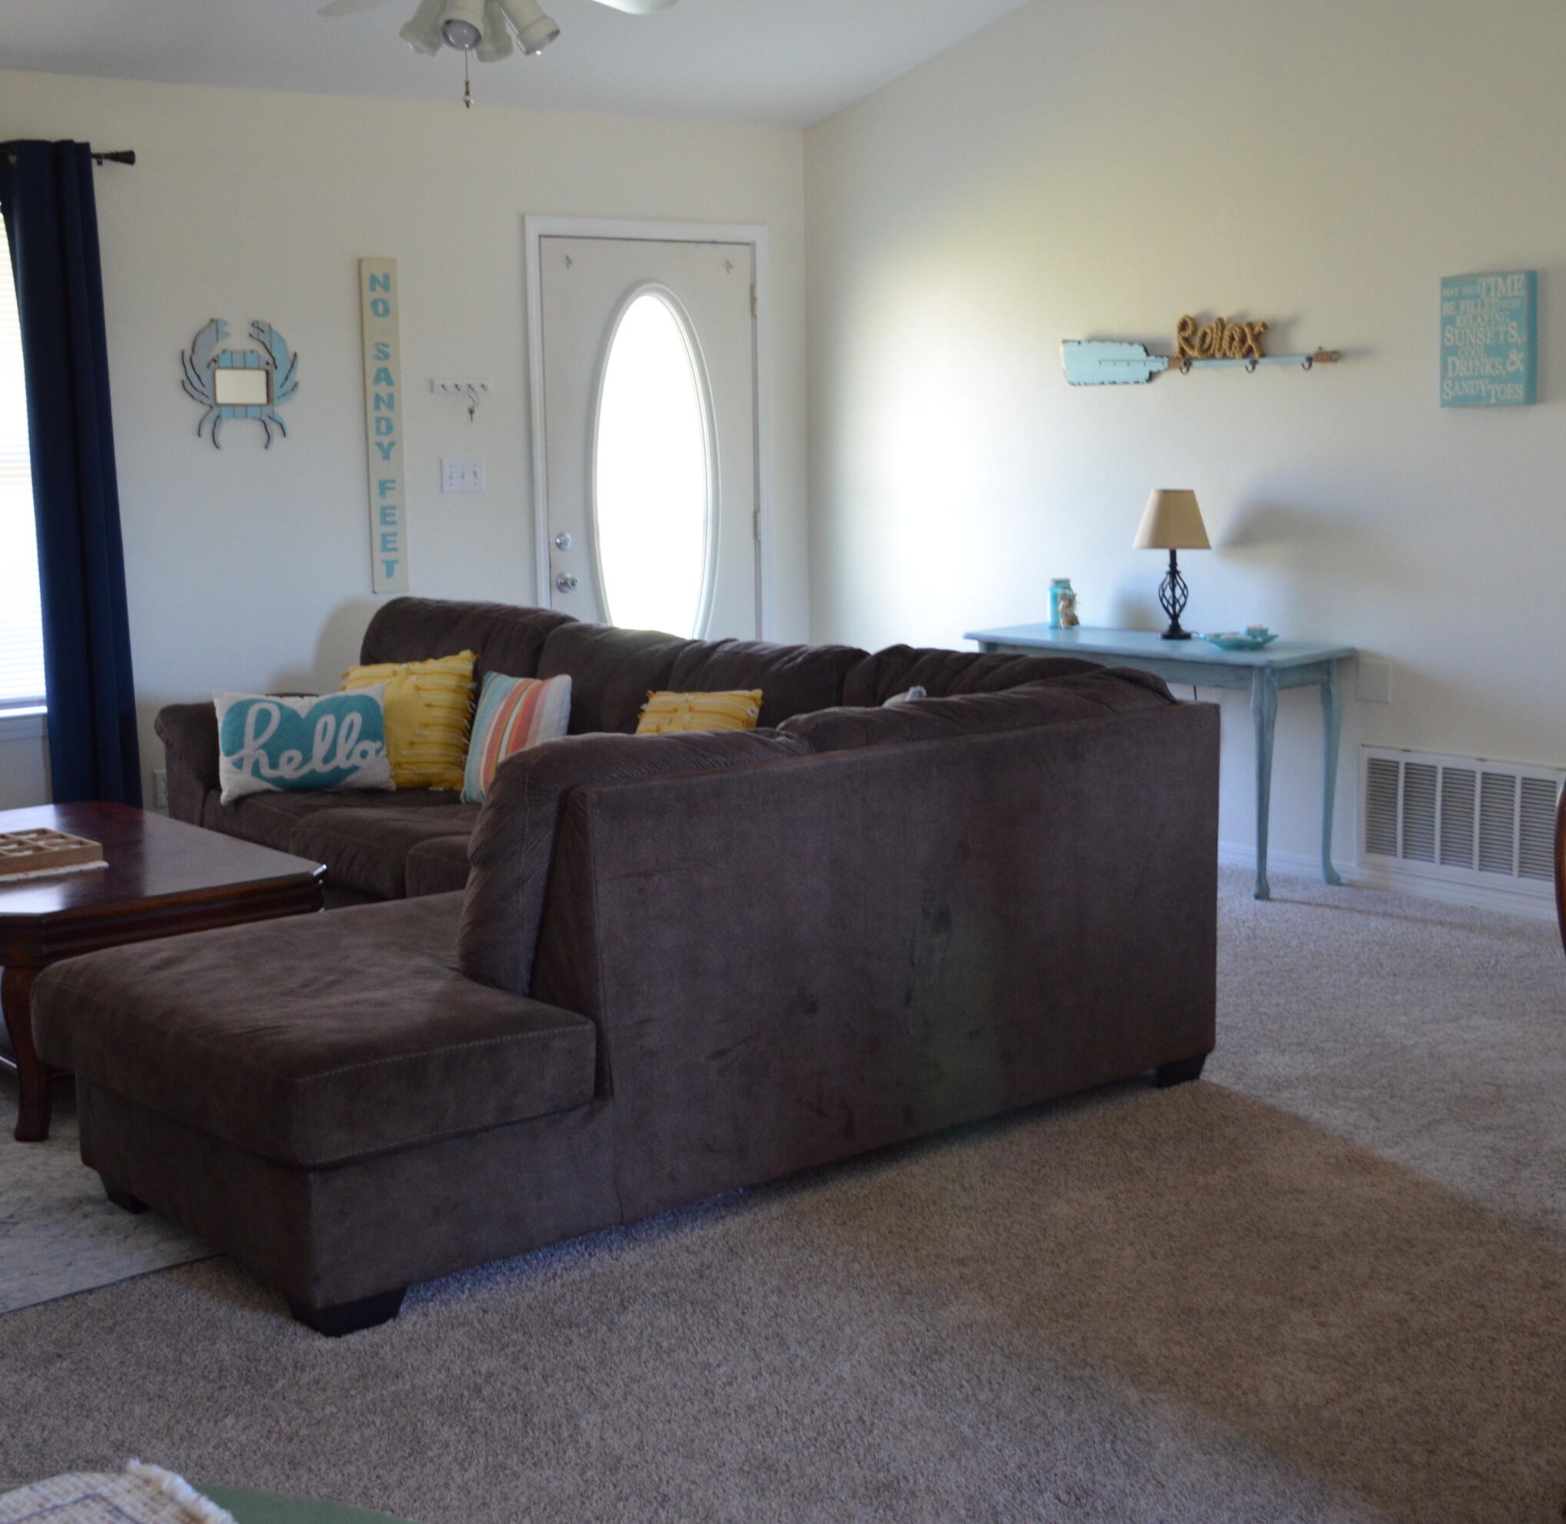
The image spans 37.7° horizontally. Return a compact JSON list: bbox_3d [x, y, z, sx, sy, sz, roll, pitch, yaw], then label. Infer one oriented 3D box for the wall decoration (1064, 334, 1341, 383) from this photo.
[{"bbox_3d":[1.257,-1.233,7.050,0.050,0.142,1.110,-8,12,-39],"label":"wall decoration"}]

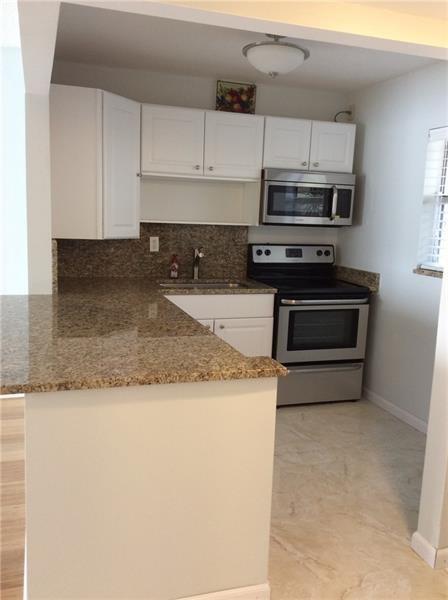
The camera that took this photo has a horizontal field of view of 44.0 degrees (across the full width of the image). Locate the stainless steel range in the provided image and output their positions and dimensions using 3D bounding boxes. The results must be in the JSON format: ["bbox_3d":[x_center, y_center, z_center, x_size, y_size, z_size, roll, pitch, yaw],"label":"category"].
[{"bbox_3d":[0.646,0.183,4.428,0.756,1.193,0.680,-1,10,-18],"label":"stainless steel range"}]

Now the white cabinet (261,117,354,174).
[{"bbox_3d":[0.617,-1.203,4.381,0.761,0.381,0.325,-1,10,-18],"label":"white cabinet"}]

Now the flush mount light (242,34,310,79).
[{"bbox_3d":[0.285,-1.345,3.021,0.366,0.250,0.366,2,9,0],"label":"flush mount light"}]

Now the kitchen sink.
[{"bbox_3d":[-0.154,-0.001,4.122,0.720,0.205,0.420,-1,10,-18],"label":"kitchen sink"}]

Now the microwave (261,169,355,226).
[{"bbox_3d":[0.611,-0.809,4.415,0.758,0.407,0.390,-1,10,-18],"label":"microwave"}]

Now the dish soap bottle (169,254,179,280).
[{"bbox_3d":[-0.375,-0.254,4.304,0.065,0.189,0.048,-1,10,-18],"label":"dish soap bottle"}]

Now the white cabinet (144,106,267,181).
[{"bbox_3d":[-0.183,-1.143,4.129,0.919,0.478,0.325,-1,10,-18],"label":"white cabinet"}]

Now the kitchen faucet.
[{"bbox_3d":[-0.194,-0.271,4.258,0.060,0.251,0.210,-1,10,-18],"label":"kitchen faucet"}]

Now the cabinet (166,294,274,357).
[{"bbox_3d":[-0.174,0.344,4.231,0.908,0.878,0.620,-1,10,-18],"label":"cabinet"}]

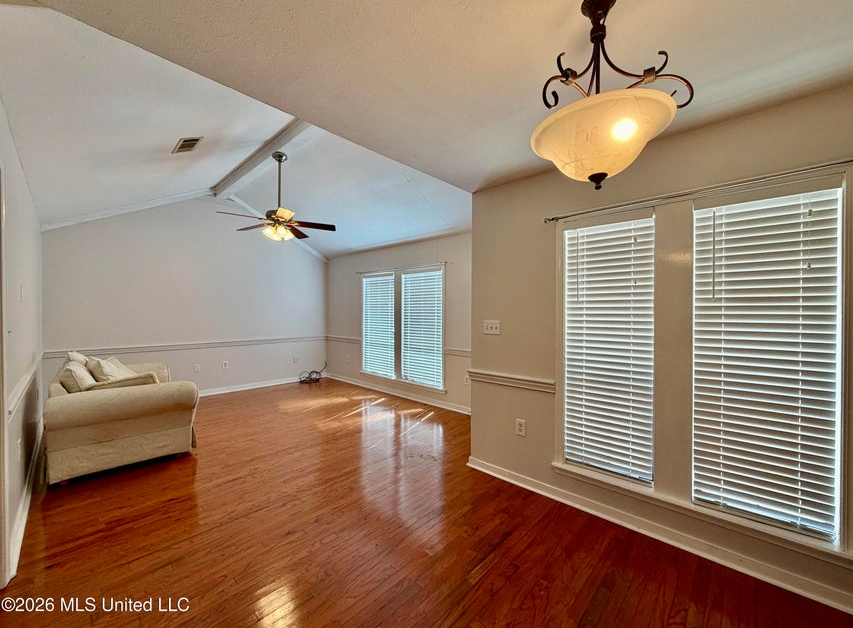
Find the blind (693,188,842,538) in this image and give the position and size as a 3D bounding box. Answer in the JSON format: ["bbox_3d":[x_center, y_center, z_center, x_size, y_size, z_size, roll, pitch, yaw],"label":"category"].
[{"bbox_3d":[1.742,0.235,1.806,0.548,1.656,0.063,0,0,44],"label":"blind"}]

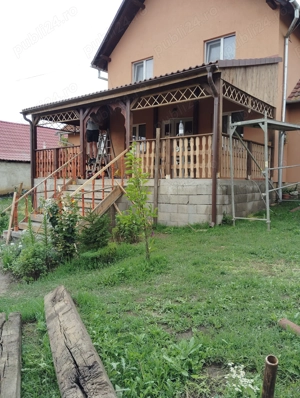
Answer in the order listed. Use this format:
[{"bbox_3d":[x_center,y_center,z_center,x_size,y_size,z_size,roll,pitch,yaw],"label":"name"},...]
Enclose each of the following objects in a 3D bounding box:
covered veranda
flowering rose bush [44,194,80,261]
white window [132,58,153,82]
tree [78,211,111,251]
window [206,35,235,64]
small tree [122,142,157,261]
[{"bbox_3d":[-0.466,-1.796,10.143,7.600,4.400,3.500,3,4,40],"label":"covered veranda"},{"bbox_3d":[-1.460,0.473,5.350,0.550,1.080,0.550,1,3,0],"label":"flowering rose bush"},{"bbox_3d":[-0.243,-4.724,12.183,1.020,0.960,0.120,3,4,40],"label":"white window"},{"bbox_3d":[-1.015,0.576,5.900,0.560,0.740,0.560,1,3,0],"label":"tree"},{"bbox_3d":[2.227,-4.556,10.124,1.020,0.960,0.120,3,4,40],"label":"window"},{"bbox_3d":[-0.165,0.039,5.080,0.520,1.840,0.500,1,3,0],"label":"small tree"}]

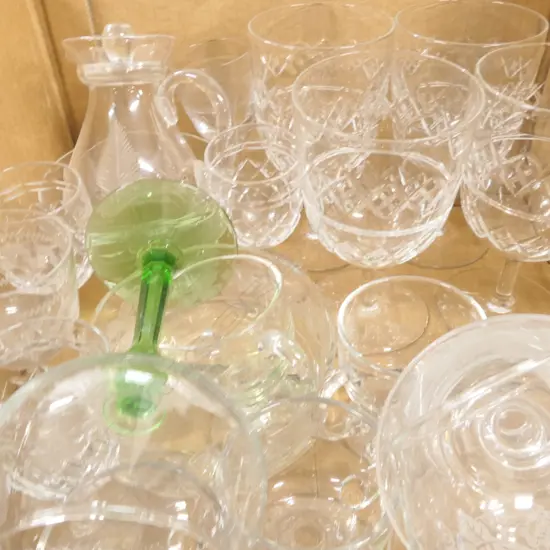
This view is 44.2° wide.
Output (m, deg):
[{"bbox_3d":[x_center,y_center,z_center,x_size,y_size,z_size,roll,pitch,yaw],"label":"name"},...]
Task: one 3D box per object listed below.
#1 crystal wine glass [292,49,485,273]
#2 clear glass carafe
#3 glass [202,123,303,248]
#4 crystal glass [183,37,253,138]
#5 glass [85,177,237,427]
[{"bbox_3d":[0.053,-0.021,0.348,0.085,0.156,0.085,-4,41,0],"label":"crystal wine glass"},{"bbox_3d":[-0.074,-0.070,0.415,0.111,0.168,0.097,-3,41,0],"label":"clear glass carafe"},{"bbox_3d":[-0.009,-0.025,0.397,0.056,0.108,0.056,-4,41,0],"label":"glass"},{"bbox_3d":[-0.030,-0.076,0.432,0.050,0.136,0.050,-4,41,0],"label":"crystal glass"},{"bbox_3d":[-0.047,0.029,0.242,0.075,0.075,0.162,2,31,-5],"label":"glass"}]

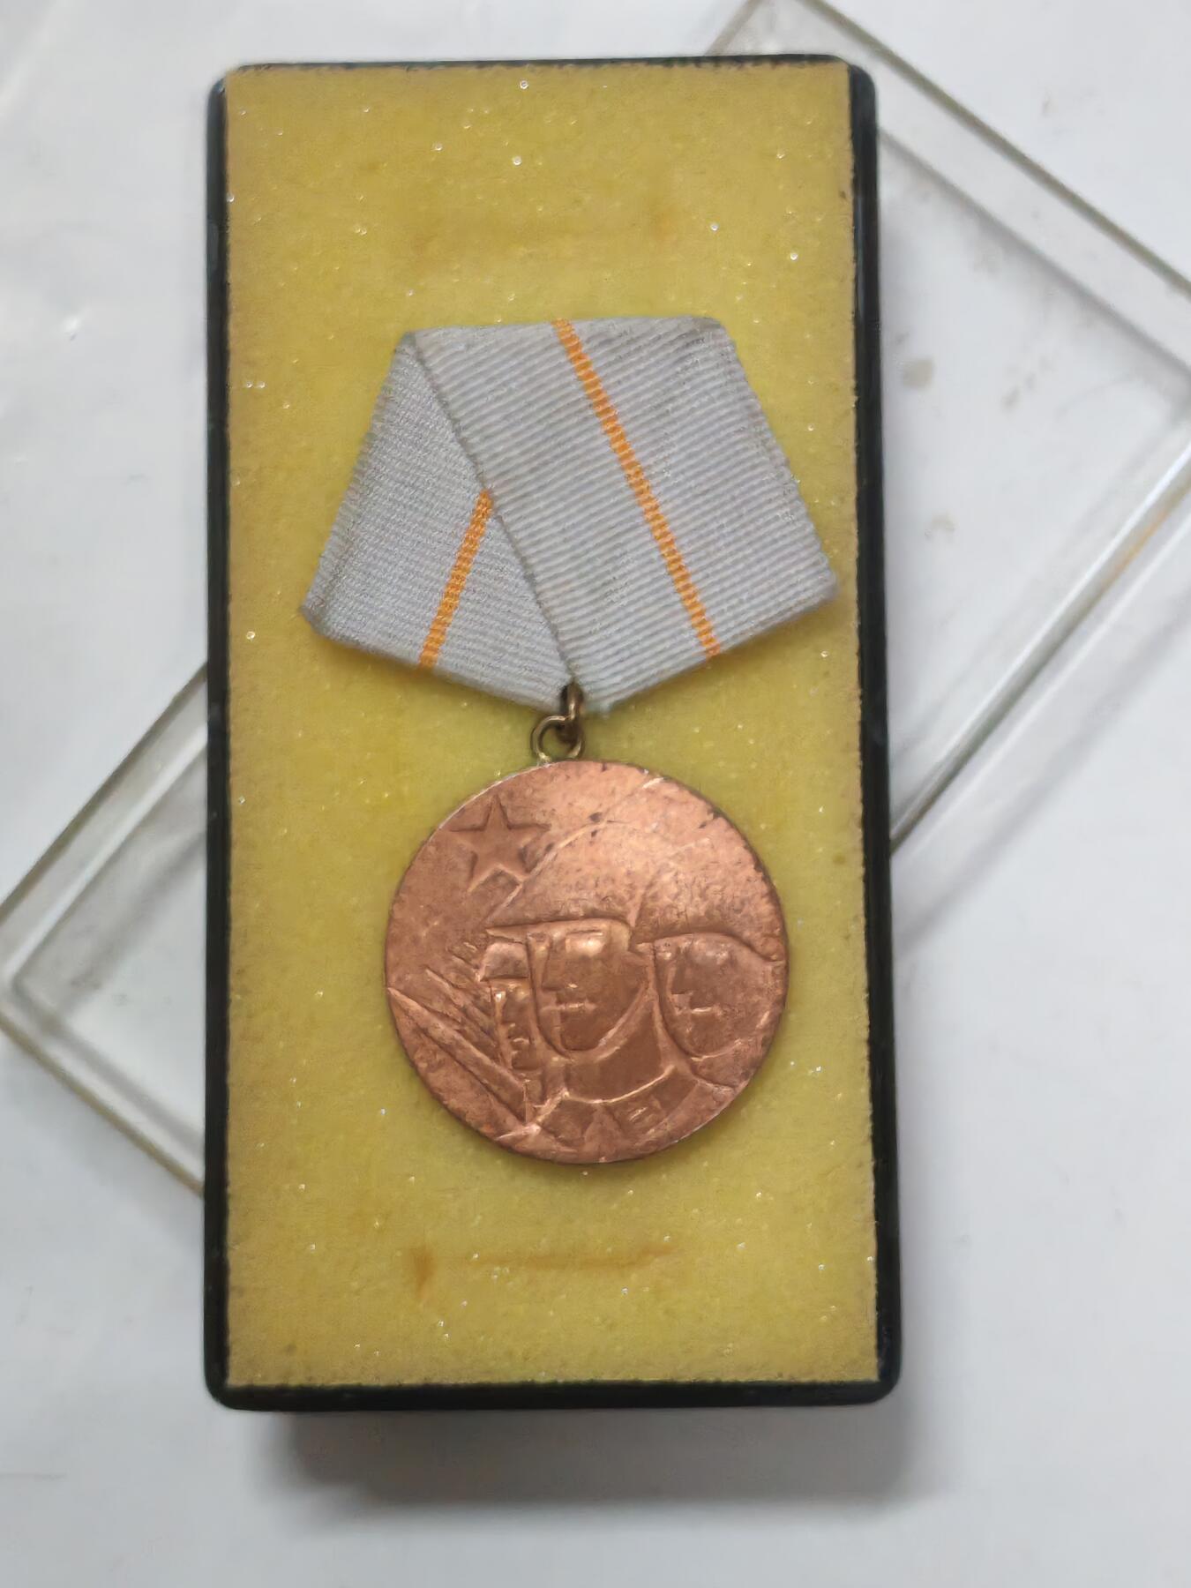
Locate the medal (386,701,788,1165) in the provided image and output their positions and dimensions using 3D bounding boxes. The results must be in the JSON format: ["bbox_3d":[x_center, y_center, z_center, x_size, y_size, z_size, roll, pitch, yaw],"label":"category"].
[{"bbox_3d":[-0.001,0.012,0.276,0.036,0.003,0.040,-6,84,1],"label":"medal"}]

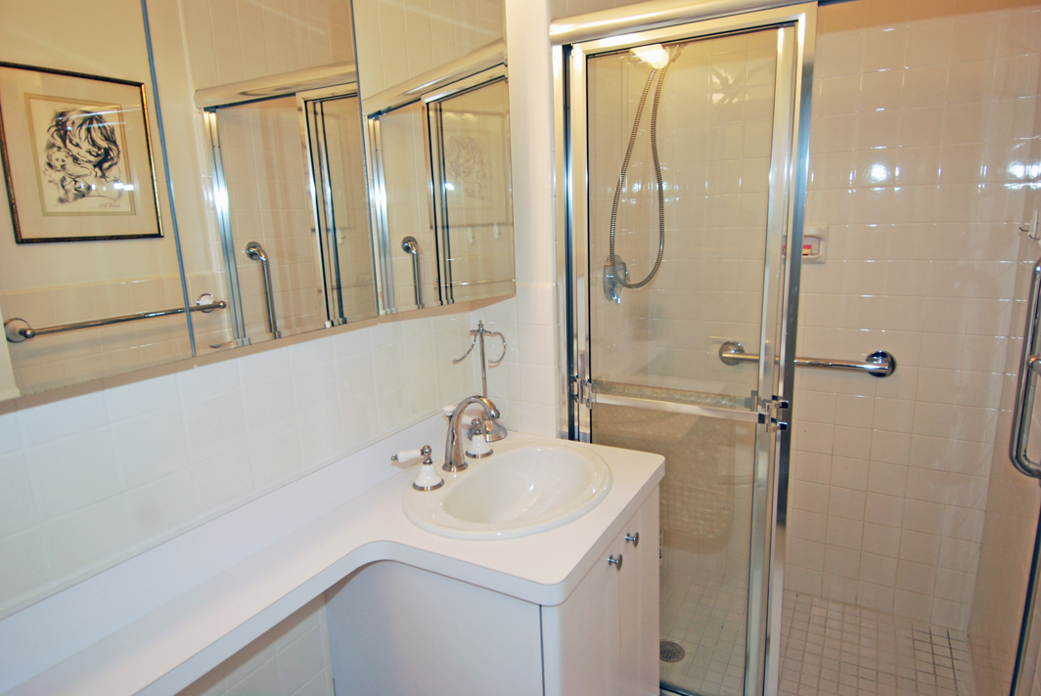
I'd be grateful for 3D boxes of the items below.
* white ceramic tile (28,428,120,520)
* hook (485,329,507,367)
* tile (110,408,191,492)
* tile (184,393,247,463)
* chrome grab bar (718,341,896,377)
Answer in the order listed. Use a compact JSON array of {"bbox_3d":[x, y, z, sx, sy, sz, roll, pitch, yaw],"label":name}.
[{"bbox_3d":[-0.634,0.177,0.866,0.008,0.107,0.107,5,14,30],"label":"white ceramic tile"},{"bbox_3d":[-0.073,-0.005,1.609,0.047,0.082,0.080,5,14,30],"label":"hook"},{"bbox_3d":[-0.579,0.155,0.958,0.008,0.107,0.107,5,14,30],"label":"tile"},{"bbox_3d":[-0.525,0.134,1.049,0.008,0.107,0.107,5,14,30],"label":"tile"},{"bbox_3d":[0.927,0.043,2.005,0.542,0.083,0.073,5,14,30],"label":"chrome grab bar"}]

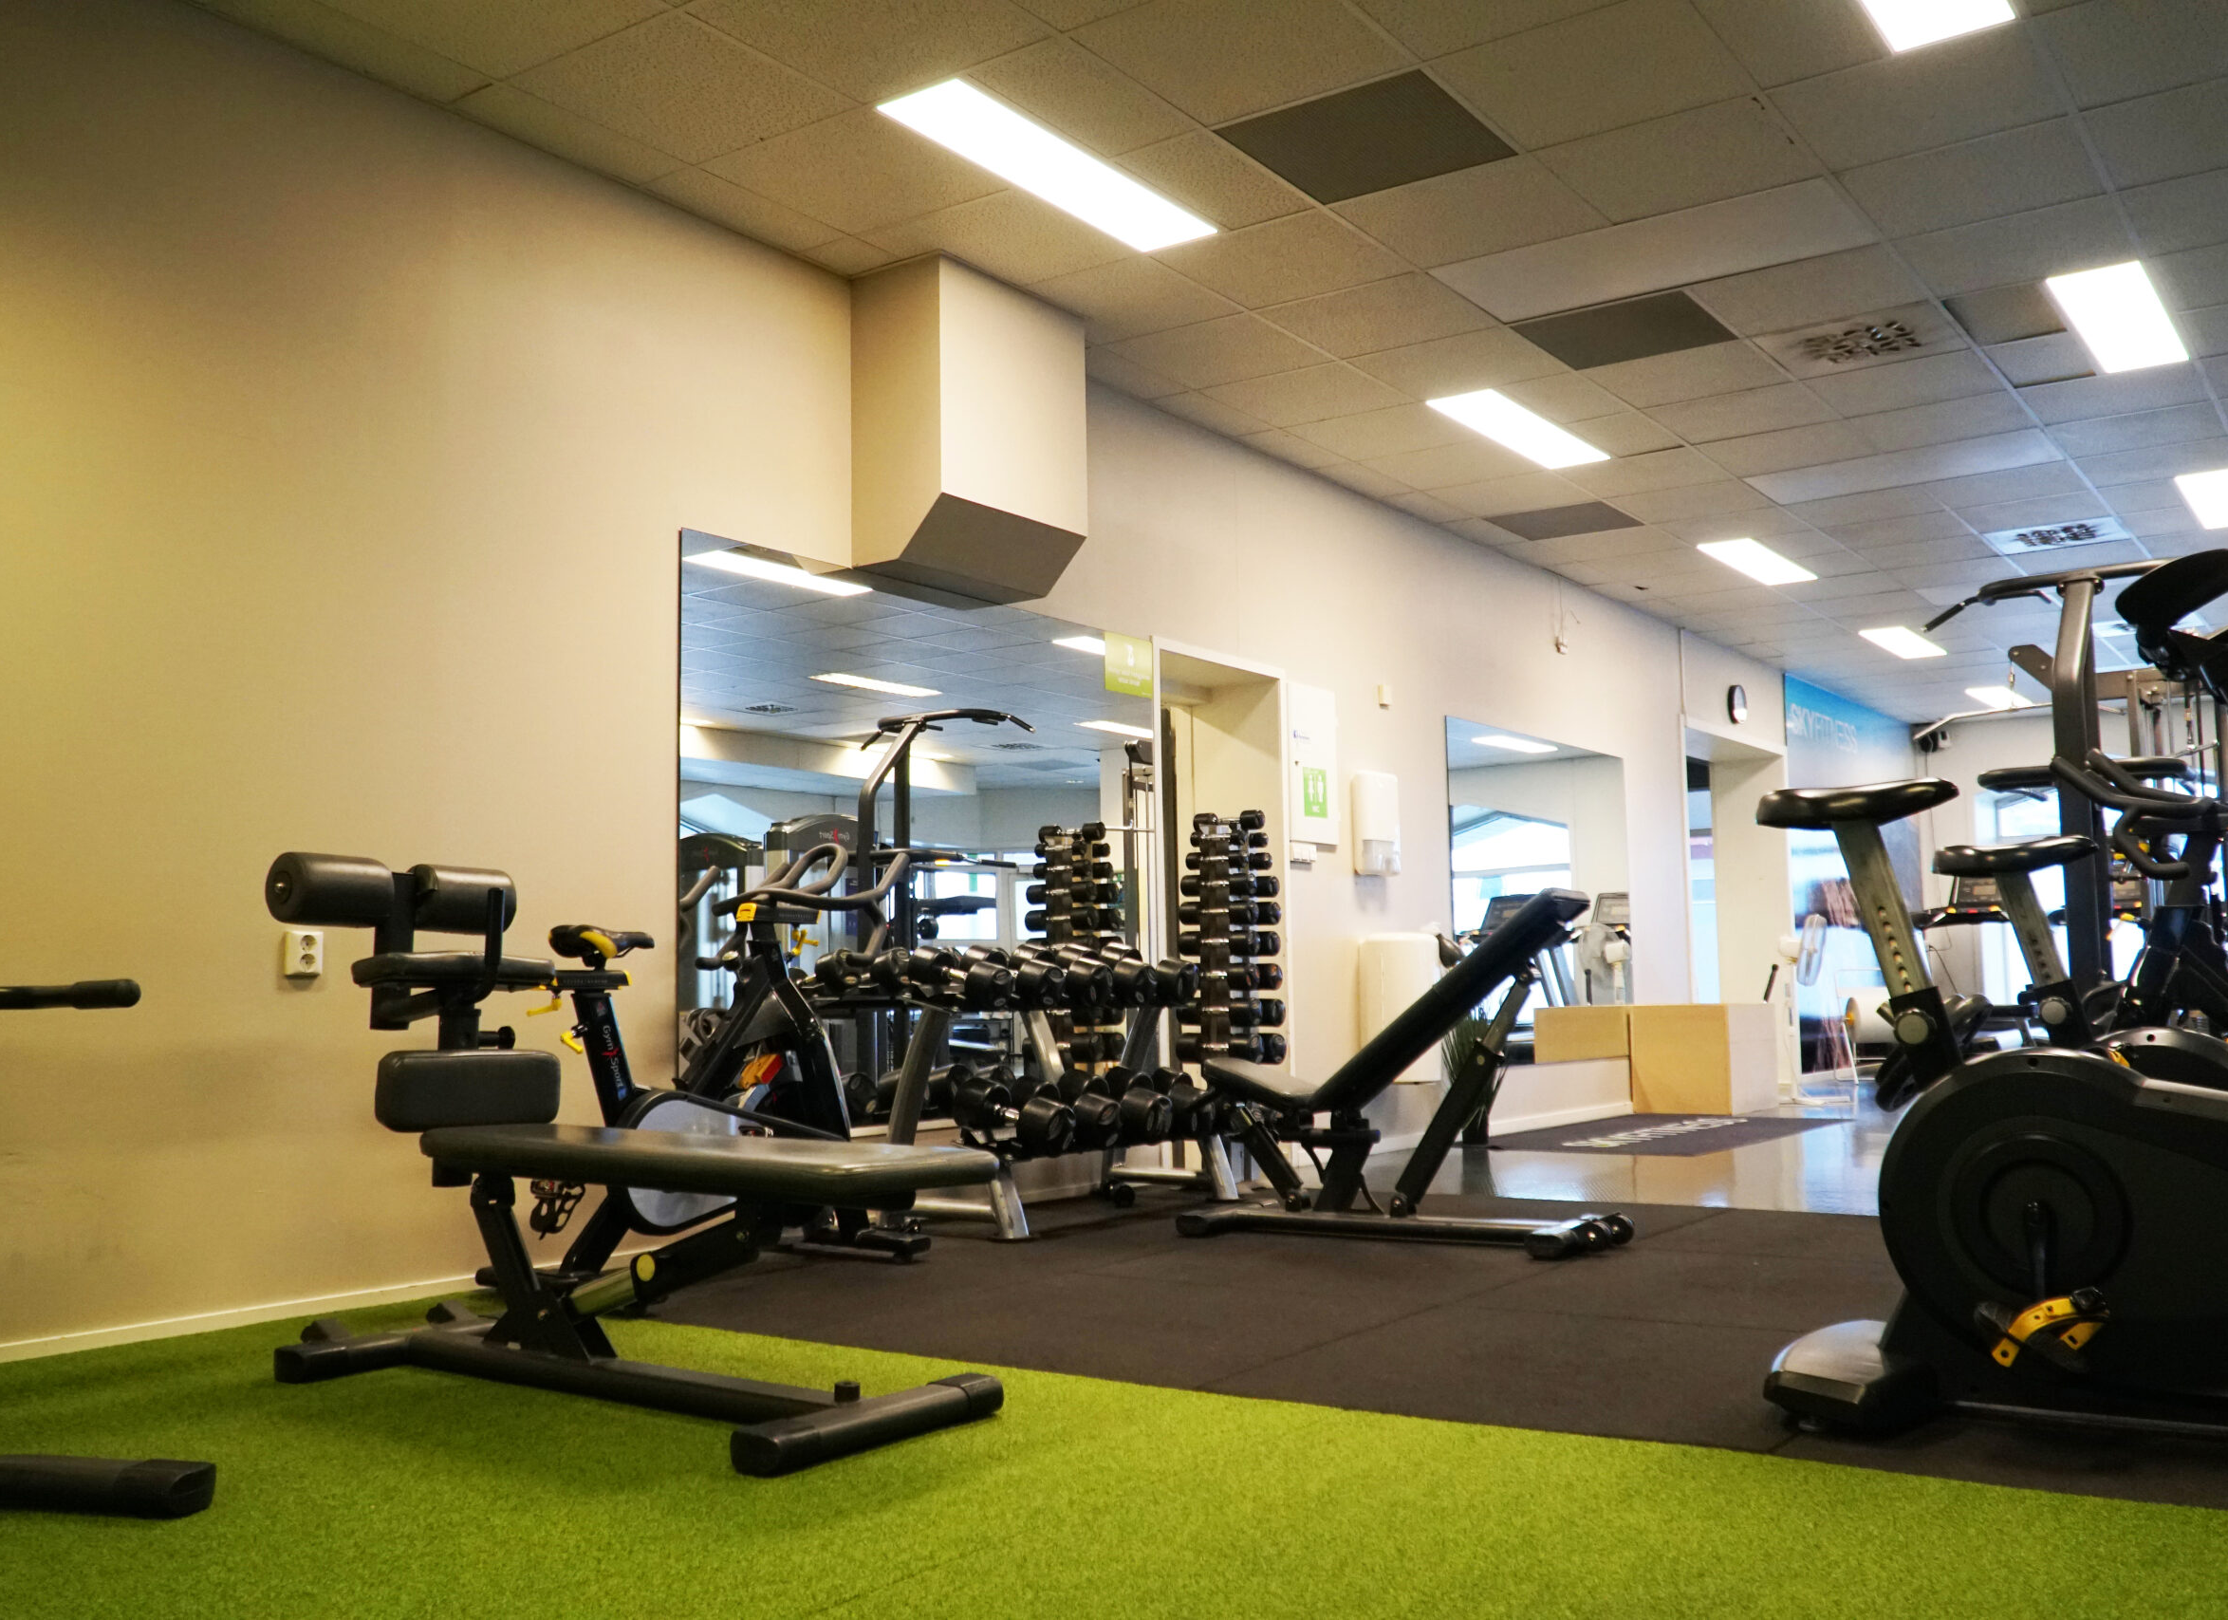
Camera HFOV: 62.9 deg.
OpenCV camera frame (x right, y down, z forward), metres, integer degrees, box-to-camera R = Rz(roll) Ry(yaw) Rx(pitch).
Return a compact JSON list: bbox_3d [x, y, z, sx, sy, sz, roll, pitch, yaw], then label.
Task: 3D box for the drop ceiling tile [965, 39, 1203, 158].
[{"bbox_3d":[-0.066,-1.743,4.450,0.300,0.020,0.590,-4,-6,36],"label":"drop ceiling tile"}]

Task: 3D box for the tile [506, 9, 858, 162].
[{"bbox_3d":[-1.029,-1.734,4.384,0.600,0.025,0.600,-3,-5,36],"label":"tile"}]

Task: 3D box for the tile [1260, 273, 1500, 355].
[{"bbox_3d":[0.870,-1.617,5.955,0.600,0.025,0.600,-3,-5,36],"label":"tile"}]

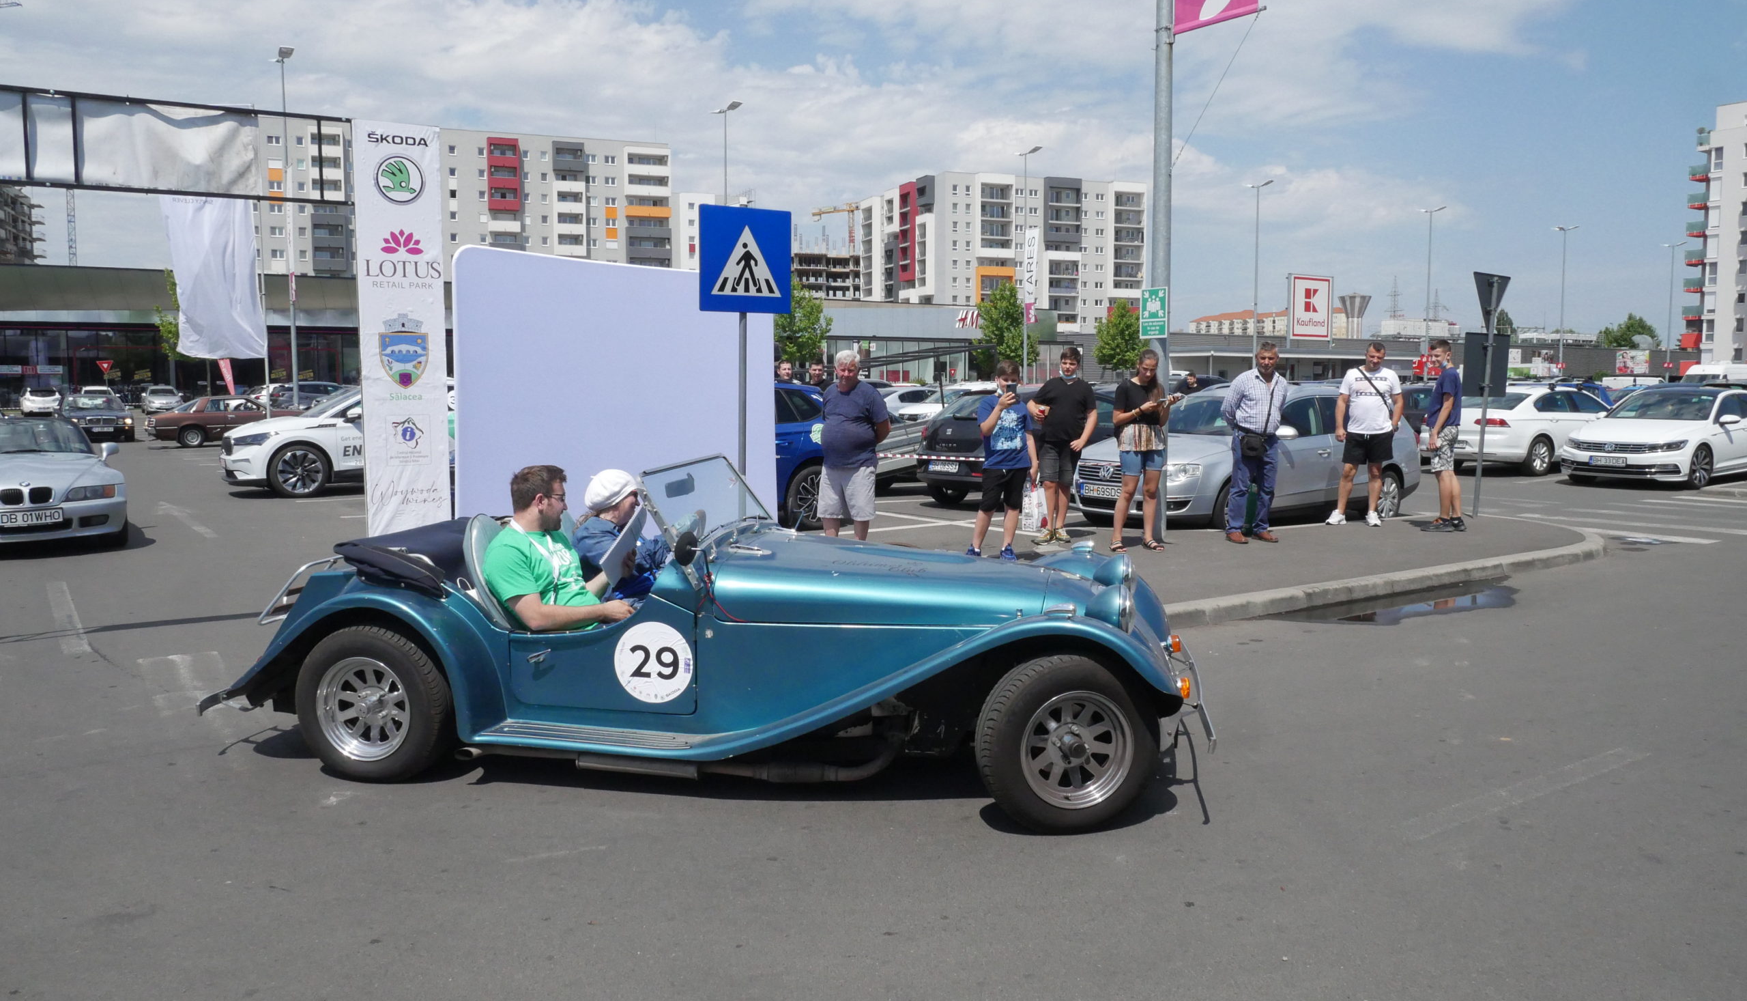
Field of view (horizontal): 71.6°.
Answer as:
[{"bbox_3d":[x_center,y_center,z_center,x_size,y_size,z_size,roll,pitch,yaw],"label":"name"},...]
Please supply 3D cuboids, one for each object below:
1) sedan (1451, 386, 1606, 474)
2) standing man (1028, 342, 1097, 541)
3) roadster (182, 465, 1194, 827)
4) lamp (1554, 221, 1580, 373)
[{"bbox_3d":[11.407,-1.247,21.215,4.770,1.480,1.850,-4,7,-35],"label":"sedan"},{"bbox_3d":[1.687,-0.507,10.941,0.570,1.759,0.370,1,5,14],"label":"standing man"},{"bbox_3d":[-0.572,0.408,4.984,3.840,1.170,1.660,1,5,12],"label":"roadster"},{"bbox_3d":[35.820,-9.163,62.568,0.350,10.000,1.200,-3,6,-33],"label":"lamp"}]

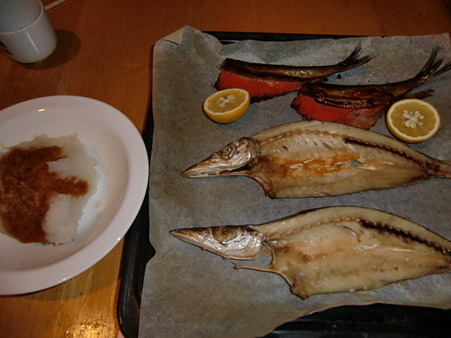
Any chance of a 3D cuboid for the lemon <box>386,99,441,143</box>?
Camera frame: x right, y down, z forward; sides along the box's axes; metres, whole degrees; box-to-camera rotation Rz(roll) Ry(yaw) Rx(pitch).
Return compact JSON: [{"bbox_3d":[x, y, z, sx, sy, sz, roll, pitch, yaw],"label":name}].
[{"bbox_3d":[0.215,-0.051,0.364,0.055,0.027,0.055,-4,65,7],"label":"lemon"}]

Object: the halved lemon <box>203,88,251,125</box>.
[{"bbox_3d":[0.004,-0.070,0.371,0.055,0.027,0.055,-7,45,11],"label":"halved lemon"}]

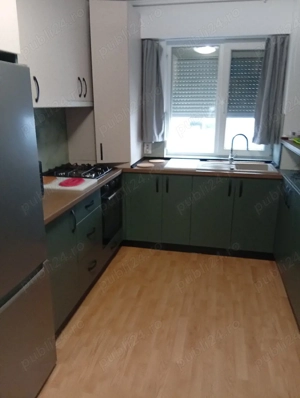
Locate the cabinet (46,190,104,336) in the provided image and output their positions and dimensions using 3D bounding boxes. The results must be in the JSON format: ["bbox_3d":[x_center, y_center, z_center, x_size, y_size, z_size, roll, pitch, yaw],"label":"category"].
[{"bbox_3d":[-0.757,0.361,2.207,0.560,0.735,0.885,4,16,11],"label":"cabinet"}]

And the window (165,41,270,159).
[{"bbox_3d":[0.734,-1.011,3.270,1.150,1.180,0.090,4,16,11],"label":"window"}]

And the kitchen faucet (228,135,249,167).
[{"bbox_3d":[0.938,-0.514,3.246,0.190,0.315,0.060,8,18,26],"label":"kitchen faucet"}]

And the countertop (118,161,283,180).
[{"bbox_3d":[0.522,-0.312,3.177,1.445,0.037,0.600,4,16,11],"label":"countertop"}]

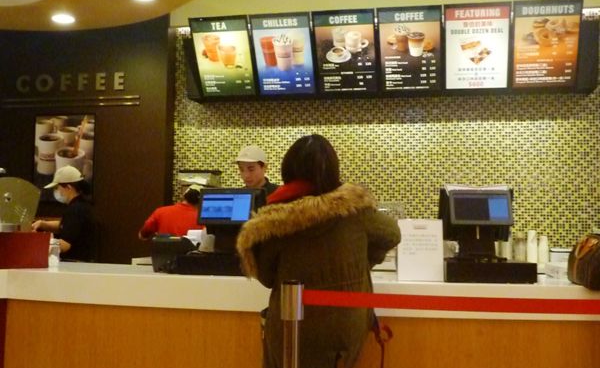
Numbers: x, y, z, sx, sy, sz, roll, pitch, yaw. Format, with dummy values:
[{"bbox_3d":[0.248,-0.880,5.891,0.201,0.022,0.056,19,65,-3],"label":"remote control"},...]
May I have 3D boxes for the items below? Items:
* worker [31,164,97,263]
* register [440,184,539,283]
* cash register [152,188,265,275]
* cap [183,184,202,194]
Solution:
[{"bbox_3d":[-1.570,0.655,4.700,0.460,1.560,0.480,1,-2,-15],"label":"worker"},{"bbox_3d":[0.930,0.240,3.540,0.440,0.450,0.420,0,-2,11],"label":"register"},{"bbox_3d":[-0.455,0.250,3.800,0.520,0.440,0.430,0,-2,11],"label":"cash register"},{"bbox_3d":[-0.675,0.055,4.700,0.180,0.130,0.260,4,-24,9],"label":"cap"}]

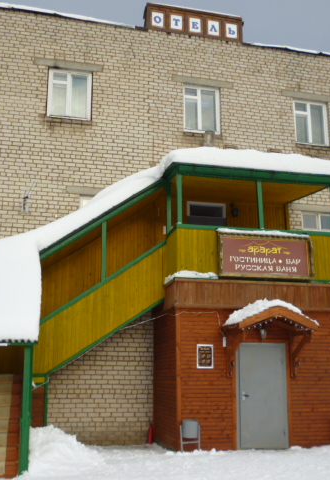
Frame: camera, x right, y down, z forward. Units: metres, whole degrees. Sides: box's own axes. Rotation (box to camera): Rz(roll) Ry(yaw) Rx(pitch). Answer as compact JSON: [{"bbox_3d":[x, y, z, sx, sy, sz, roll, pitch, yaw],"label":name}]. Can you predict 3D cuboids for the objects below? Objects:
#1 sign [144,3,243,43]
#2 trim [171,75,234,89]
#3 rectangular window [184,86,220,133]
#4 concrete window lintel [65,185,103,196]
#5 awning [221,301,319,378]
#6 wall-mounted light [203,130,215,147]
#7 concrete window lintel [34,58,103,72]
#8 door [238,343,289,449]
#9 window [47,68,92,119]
[{"bbox_3d":[0.830,-6.071,14.621,2.850,0.870,0.320,3,-15,-12],"label":"sign"},{"bbox_3d":[1.043,-4.310,14.085,1.710,0.170,0.130,3,-15,-12],"label":"trim"},{"bbox_3d":[0.996,-3.509,13.907,1.010,1.380,0.130,3,-15,-12],"label":"rectangular window"},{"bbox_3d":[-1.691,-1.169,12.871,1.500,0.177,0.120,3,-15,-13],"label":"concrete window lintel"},{"bbox_3d":[2.036,1.946,10.016,1.640,1.380,0.950,3,-15,-12],"label":"awning"},{"bbox_3d":[1.141,-2.573,13.251,0.290,0.435,0.270,3,-15,-13],"label":"wall-mounted light"},{"bbox_3d":[-2.458,-4.498,13.312,1.710,0.170,0.130,3,-15,-12],"label":"concrete window lintel"},{"bbox_3d":[1.913,3.062,10.195,1.030,2.000,0.100,3,-15,-12],"label":"door"},{"bbox_3d":[-2.407,-3.701,13.159,1.110,1.370,0.130,3,-15,-12],"label":"window"}]

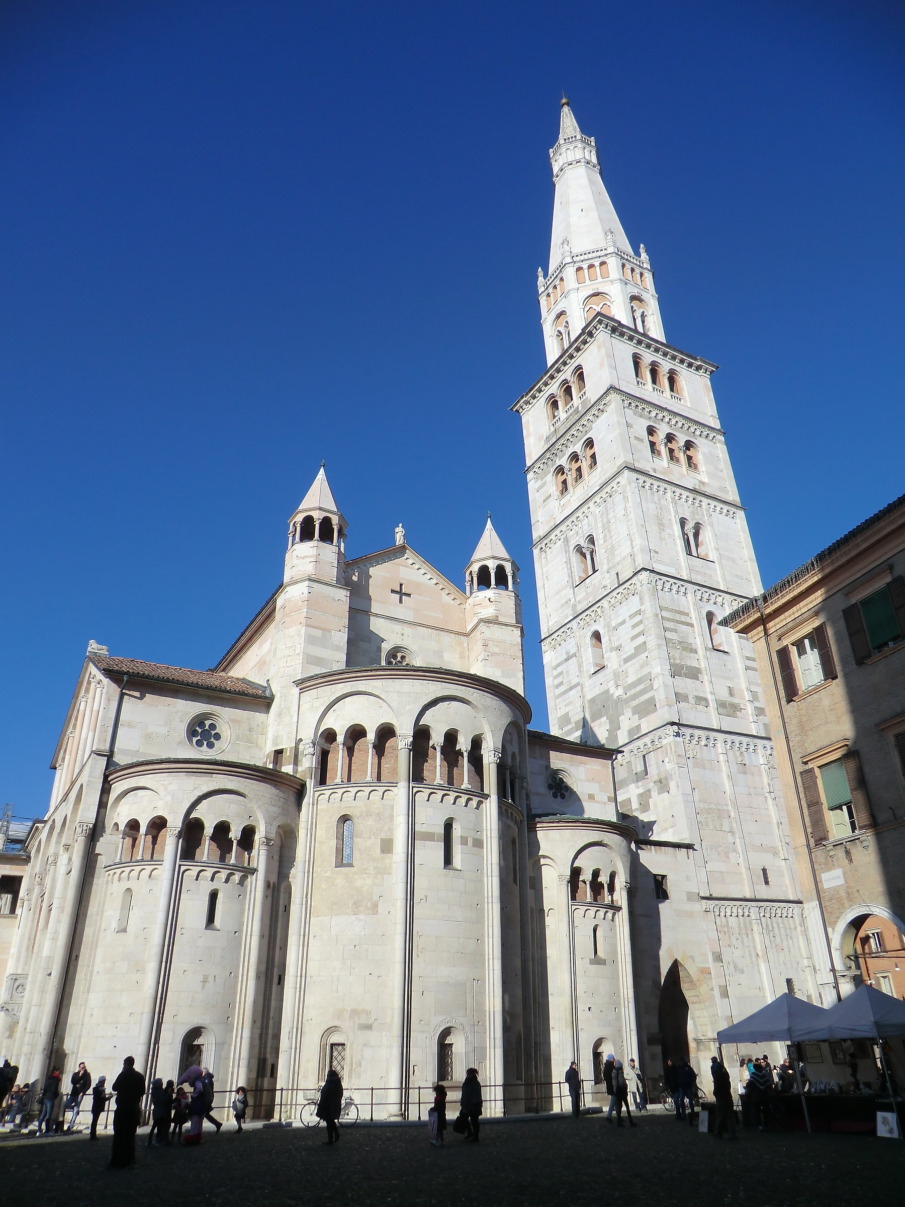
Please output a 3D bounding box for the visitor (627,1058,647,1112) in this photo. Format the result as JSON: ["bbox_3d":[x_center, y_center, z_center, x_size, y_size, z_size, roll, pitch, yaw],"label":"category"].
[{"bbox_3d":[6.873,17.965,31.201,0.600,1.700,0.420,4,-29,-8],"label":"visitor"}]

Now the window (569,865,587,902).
[{"bbox_3d":[5.390,12.071,36.007,0.800,1.480,0.420,7,-29,-13],"label":"window"}]

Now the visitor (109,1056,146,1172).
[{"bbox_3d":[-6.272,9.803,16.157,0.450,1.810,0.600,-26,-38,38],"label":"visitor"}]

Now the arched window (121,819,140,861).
[{"bbox_3d":[-11.249,8.426,29.696,0.800,1.450,0.320,-16,-33,26],"label":"arched window"}]

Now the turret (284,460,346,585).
[{"bbox_3d":[-6.525,-3.890,40.628,2.850,7.550,2.850,14,-32,-25],"label":"turret"}]

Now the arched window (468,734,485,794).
[{"bbox_3d":[0.988,6.590,34.416,0.860,2.450,0.400,19,-34,-32],"label":"arched window"}]

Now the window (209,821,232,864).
[{"bbox_3d":[-7.678,7.896,27.699,0.770,1.360,0.400,14,-31,-26],"label":"window"}]

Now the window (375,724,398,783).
[{"bbox_3d":[-2.616,5.861,32.820,0.920,2.380,0.400,0,-28,-2],"label":"window"}]

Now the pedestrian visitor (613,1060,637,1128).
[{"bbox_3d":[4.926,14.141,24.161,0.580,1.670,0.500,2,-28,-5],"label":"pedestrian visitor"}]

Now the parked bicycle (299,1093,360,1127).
[{"bbox_3d":[-3.659,14.930,24.791,1.750,1.000,0.560,4,-29,-7],"label":"parked bicycle"}]

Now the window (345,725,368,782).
[{"bbox_3d":[-3.722,5.940,32.801,0.970,2.370,0.450,-8,-29,14],"label":"window"}]

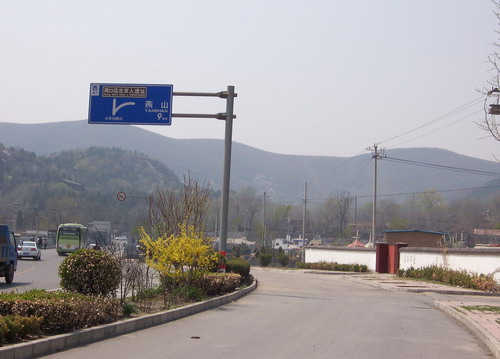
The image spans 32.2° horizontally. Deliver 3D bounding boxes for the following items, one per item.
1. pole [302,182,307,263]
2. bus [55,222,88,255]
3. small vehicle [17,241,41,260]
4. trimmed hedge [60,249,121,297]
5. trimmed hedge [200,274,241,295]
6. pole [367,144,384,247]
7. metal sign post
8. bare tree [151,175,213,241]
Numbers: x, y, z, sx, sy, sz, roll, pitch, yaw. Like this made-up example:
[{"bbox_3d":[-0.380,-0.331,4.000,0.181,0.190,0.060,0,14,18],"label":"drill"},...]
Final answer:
[{"bbox_3d":[4.905,3.897,78.000,0.250,7.300,0.250,1,-4,0],"label":"pole"},{"bbox_3d":[-18.131,6.126,88.252,2.400,3.100,8.800,2,-4,-7],"label":"bus"},{"bbox_3d":[-18.115,5.845,71.121,1.700,1.450,4.400,2,-4,-8],"label":"small vehicle"},{"bbox_3d":[-4.630,2.697,25.000,1.750,1.420,1.700,1,-4,0],"label":"trimmed hedge"},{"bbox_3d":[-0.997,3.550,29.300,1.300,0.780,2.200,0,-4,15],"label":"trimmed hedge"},{"bbox_3d":[9.375,2.025,65.000,1.400,9.300,0.500,1,-4,0],"label":"pole"},{"bbox_3d":[-3.412,0.156,33.800,5.700,7.700,0.400,1,-4,-2],"label":"metal sign post"},{"bbox_3d":[-2.684,1.828,33.000,2.400,4.000,2.300,1,-4,0],"label":"bare tree"}]

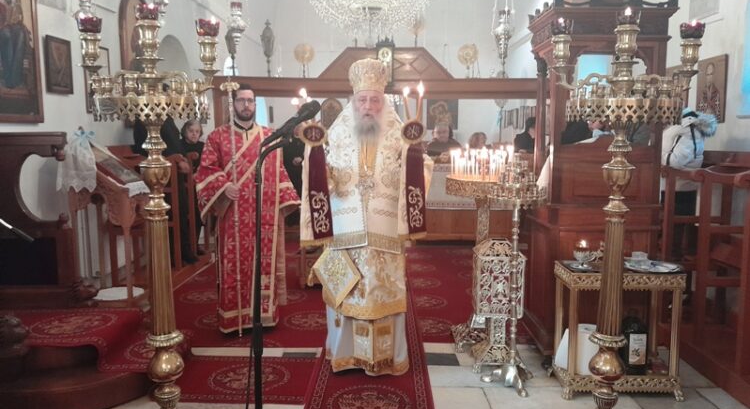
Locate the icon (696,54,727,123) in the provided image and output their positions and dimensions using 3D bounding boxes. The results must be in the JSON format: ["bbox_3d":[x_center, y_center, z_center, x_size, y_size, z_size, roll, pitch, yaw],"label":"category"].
[{"bbox_3d":[2.487,-0.844,4.336,0.035,0.490,0.375,0,7,1],"label":"icon"}]

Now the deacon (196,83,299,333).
[{"bbox_3d":[-0.905,0.024,4.188,0.690,1.760,0.440,-1,7,-6],"label":"deacon"}]

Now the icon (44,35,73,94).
[{"bbox_3d":[-2.401,-1.049,4.465,0.035,0.410,0.350,0,7,1],"label":"icon"}]

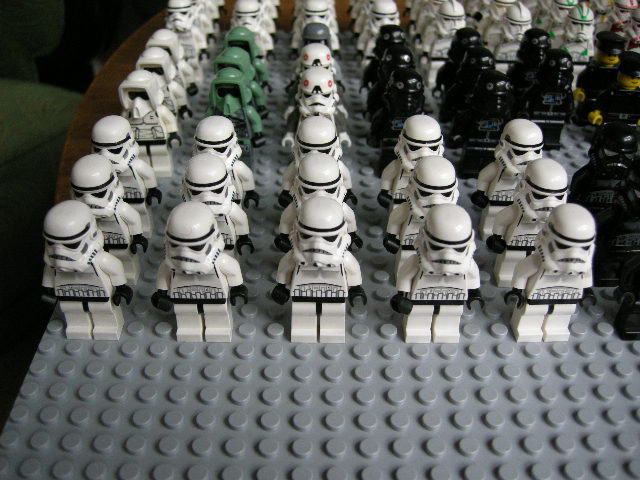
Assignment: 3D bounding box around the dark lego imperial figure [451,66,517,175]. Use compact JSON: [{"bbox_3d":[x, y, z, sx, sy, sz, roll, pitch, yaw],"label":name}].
[{"bbox_3d":[0.062,-0.042,0.247,0.025,0.043,0.015,0,36,-1],"label":"dark lego imperial figure"}]

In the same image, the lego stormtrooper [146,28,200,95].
[{"bbox_3d":[-0.064,-0.070,0.285,0.025,0.043,0.015,0,36,-1],"label":"lego stormtrooper"}]

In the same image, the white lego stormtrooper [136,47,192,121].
[{"bbox_3d":[-0.065,-0.057,0.268,0.025,0.043,0.015,0,36,-1],"label":"white lego stormtrooper"}]

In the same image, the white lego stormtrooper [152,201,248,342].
[{"bbox_3d":[-0.032,0.009,0.175,0.025,0.043,0.015,0,36,-1],"label":"white lego stormtrooper"}]

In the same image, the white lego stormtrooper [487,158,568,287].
[{"bbox_3d":[0.063,-0.005,0.199,0.025,0.043,0.014,0,36,-1],"label":"white lego stormtrooper"}]

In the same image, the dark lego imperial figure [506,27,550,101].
[{"bbox_3d":[0.093,-0.070,0.291,0.025,0.043,0.015,0,36,-1],"label":"dark lego imperial figure"}]

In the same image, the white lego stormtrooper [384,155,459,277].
[{"bbox_3d":[0.032,-0.004,0.195,0.025,0.043,0.015,0,36,-1],"label":"white lego stormtrooper"}]

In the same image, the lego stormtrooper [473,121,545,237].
[{"bbox_3d":[0.063,-0.018,0.215,0.025,0.043,0.015,0,36,-1],"label":"lego stormtrooper"}]

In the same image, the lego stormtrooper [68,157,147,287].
[{"bbox_3d":[-0.064,-0.005,0.196,0.025,0.043,0.015,0,36,-1],"label":"lego stormtrooper"}]

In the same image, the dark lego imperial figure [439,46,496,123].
[{"bbox_3d":[0.062,-0.057,0.270,0.025,0.043,0.014,0,36,-1],"label":"dark lego imperial figure"}]

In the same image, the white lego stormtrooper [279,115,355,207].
[{"bbox_3d":[-0.001,-0.020,0.217,0.025,0.043,0.014,0,36,-1],"label":"white lego stormtrooper"}]

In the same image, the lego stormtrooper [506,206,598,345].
[{"bbox_3d":[0.063,0.010,0.179,0.025,0.043,0.015,0,36,-1],"label":"lego stormtrooper"}]

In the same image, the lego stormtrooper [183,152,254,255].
[{"bbox_3d":[-0.033,-0.005,0.198,0.025,0.043,0.014,0,36,-1],"label":"lego stormtrooper"}]

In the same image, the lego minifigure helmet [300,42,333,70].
[{"bbox_3d":[-0.001,-0.069,0.260,0.015,0.015,0.015,0,36,-1],"label":"lego minifigure helmet"}]

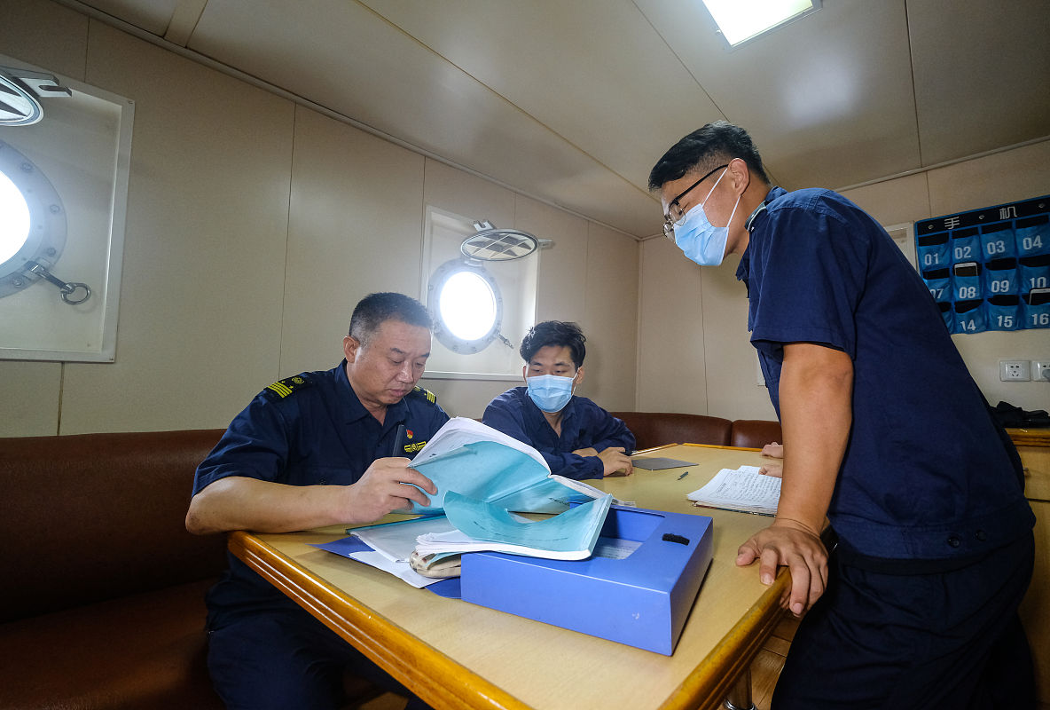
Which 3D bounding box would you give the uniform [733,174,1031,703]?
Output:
[{"bbox_3d":[0.622,0.349,0.764,0.410,1.180,0.480,-5,-6,43],"label":"uniform"}]

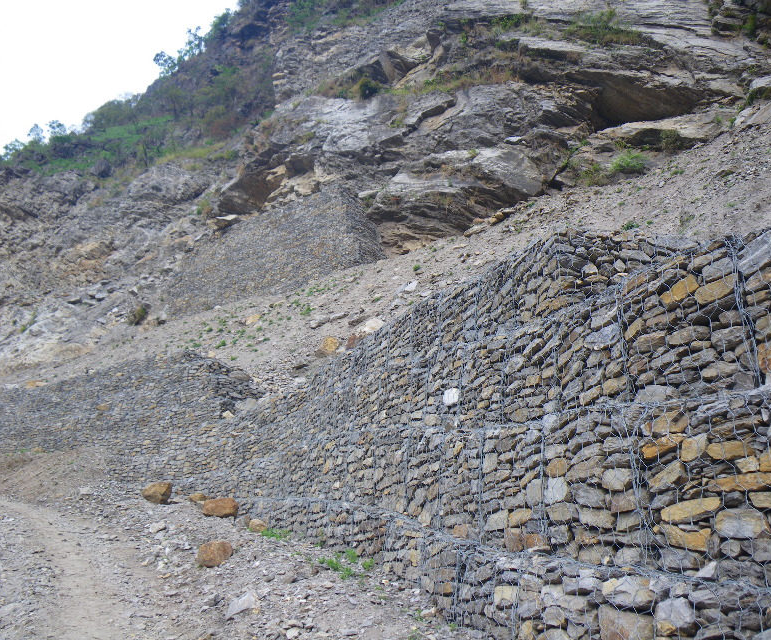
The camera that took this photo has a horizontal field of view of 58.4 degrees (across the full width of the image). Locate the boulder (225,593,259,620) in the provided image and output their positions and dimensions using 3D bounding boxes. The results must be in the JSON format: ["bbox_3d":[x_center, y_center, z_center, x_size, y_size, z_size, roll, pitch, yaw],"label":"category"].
[{"bbox_3d":[-1.326,2.648,6.400,0.310,0.190,0.260,2,-12,-11],"label":"boulder"}]

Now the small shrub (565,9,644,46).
[{"bbox_3d":[12.059,-16.106,38.000,4.200,2.000,2.400,-4,-12,19],"label":"small shrub"}]

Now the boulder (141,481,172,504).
[{"bbox_3d":[-5.309,3.999,16.000,0.670,0.480,0.530,4,-12,-17],"label":"boulder"}]

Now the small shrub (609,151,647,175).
[{"bbox_3d":[5.282,-3.423,15.000,0.826,0.522,0.743,-5,-14,20],"label":"small shrub"}]

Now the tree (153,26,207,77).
[{"bbox_3d":[-35.821,-46.863,120.000,9.042,9.494,7.234,4,-13,-18],"label":"tree"}]

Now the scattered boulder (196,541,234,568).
[{"bbox_3d":[-2.255,3.092,9.100,0.480,0.340,0.420,3,-12,-13],"label":"scattered boulder"}]

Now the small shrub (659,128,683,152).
[{"bbox_3d":[6.631,-4.162,16.000,0.556,0.556,0.473,-6,-14,24],"label":"small shrub"}]

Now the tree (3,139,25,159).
[{"bbox_3d":[-64.512,-29.735,120.000,3.826,3.834,3.443,7,-15,-29],"label":"tree"}]

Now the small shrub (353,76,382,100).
[{"bbox_3d":[-1.226,-15.767,47.000,1.800,1.600,1.600,0,-11,-2],"label":"small shrub"}]

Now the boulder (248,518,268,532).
[{"bbox_3d":[-2.934,4.728,15.879,0.435,0.321,0.370,2,-13,-10],"label":"boulder"}]

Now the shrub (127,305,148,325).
[{"bbox_3d":[-11.140,-0.247,31.000,0.900,0.850,0.800,4,-12,-20],"label":"shrub"}]

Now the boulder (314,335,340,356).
[{"bbox_3d":[-1.325,0.595,15.500,0.560,0.430,0.450,1,-11,-5],"label":"boulder"}]

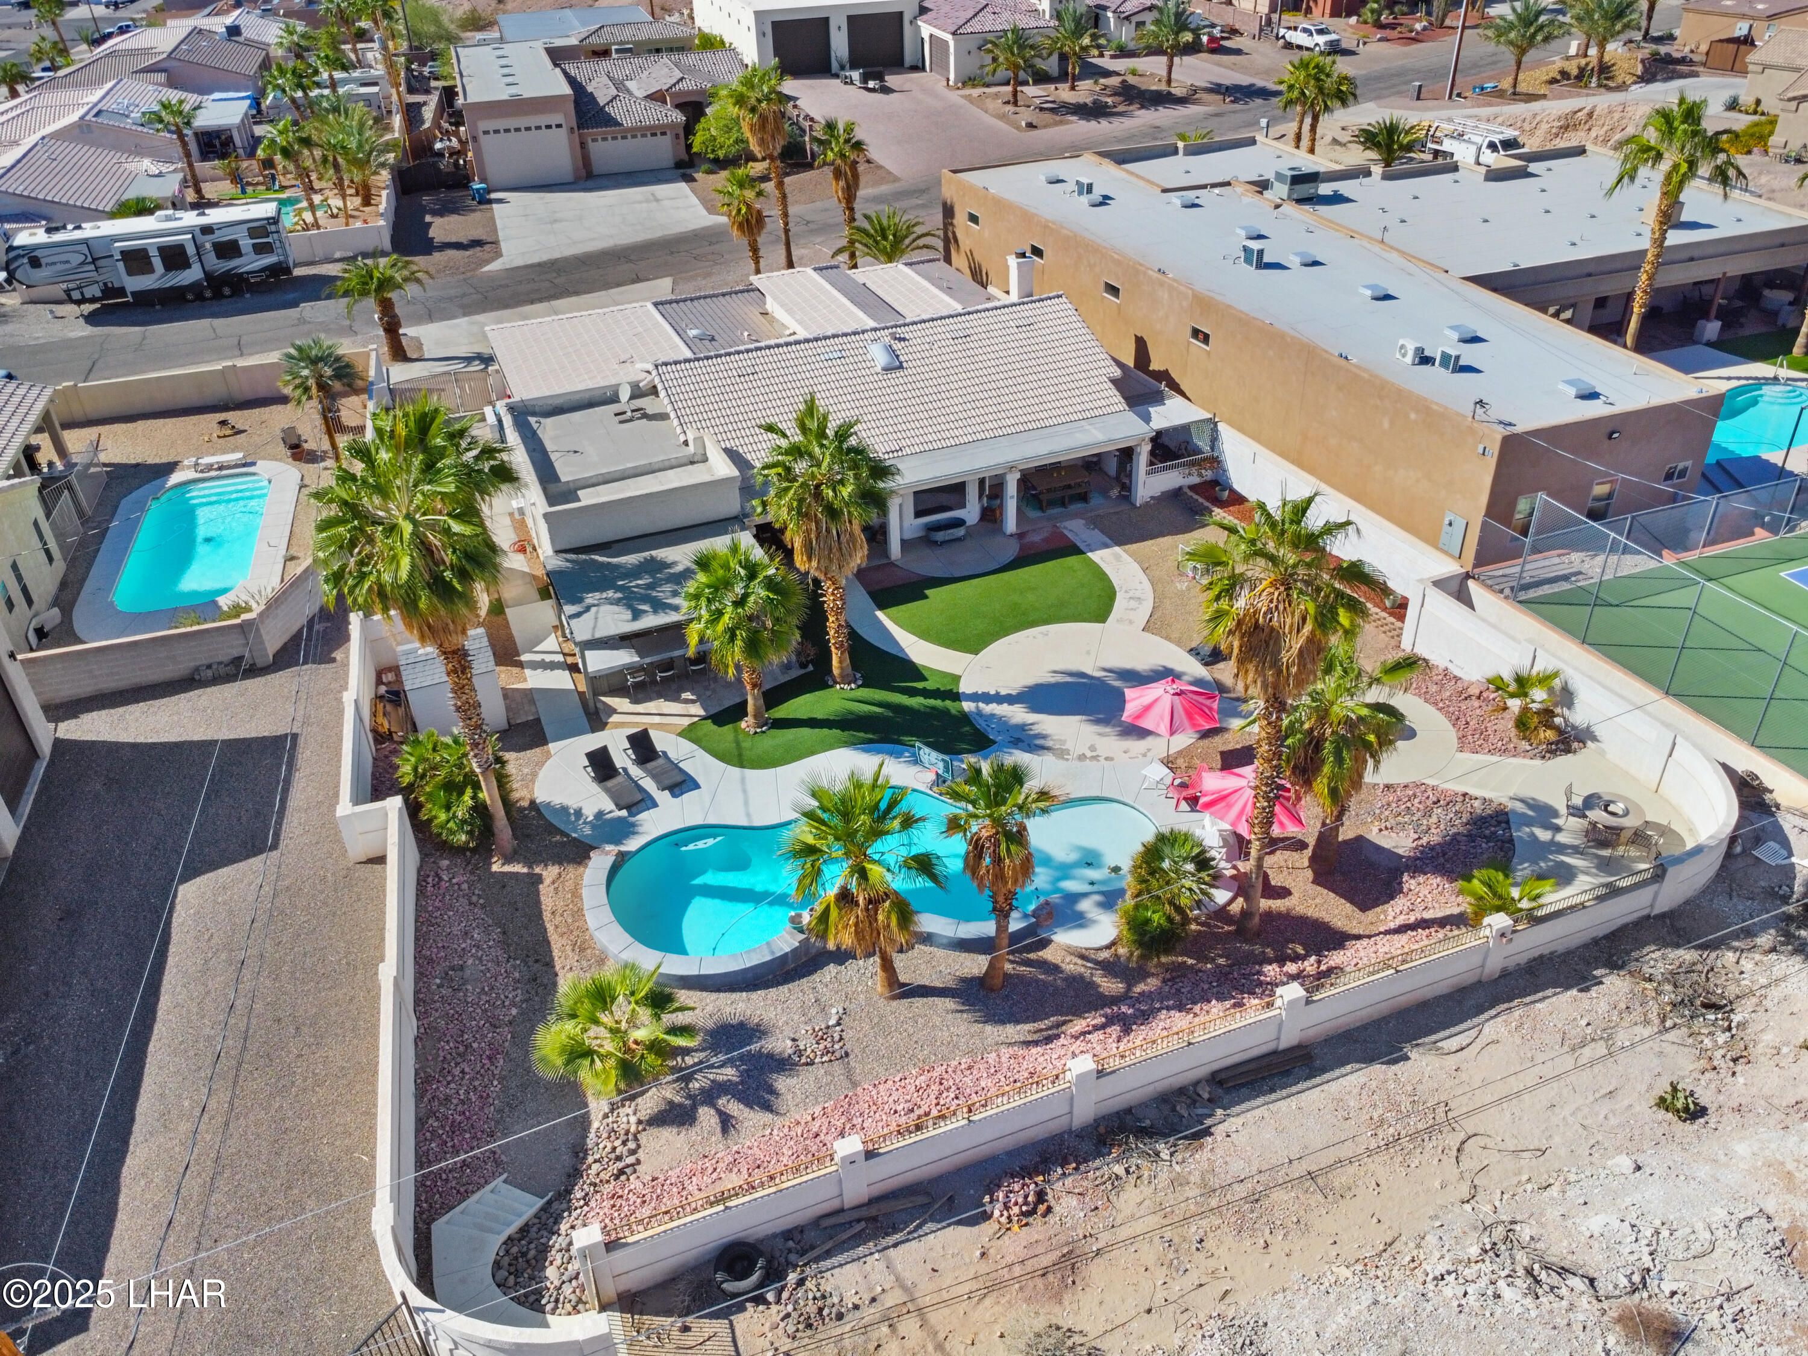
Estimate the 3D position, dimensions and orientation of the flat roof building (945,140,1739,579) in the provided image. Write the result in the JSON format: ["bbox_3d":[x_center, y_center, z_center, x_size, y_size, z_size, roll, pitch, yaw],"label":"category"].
[{"bbox_3d":[14.025,-16.727,55.643,8.900,4.600,42.200,-13,35,-16],"label":"flat roof building"}]

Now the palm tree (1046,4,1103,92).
[{"bbox_3d":[12.086,-44.688,89.329,4.500,5.240,4.500,2,32,7],"label":"palm tree"}]

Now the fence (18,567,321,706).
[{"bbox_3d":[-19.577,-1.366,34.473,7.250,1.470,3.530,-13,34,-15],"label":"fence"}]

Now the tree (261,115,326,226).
[{"bbox_3d":[-36.735,-30.580,76.259,3.000,6.400,3.000,-16,35,-19],"label":"tree"}]

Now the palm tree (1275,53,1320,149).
[{"bbox_3d":[24.028,-34.994,76.658,2.900,5.800,2.900,7,34,14],"label":"palm tree"}]

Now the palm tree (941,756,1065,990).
[{"bbox_3d":[1.732,3.814,22.457,2.100,4.900,2.100,0,33,4],"label":"palm tree"}]

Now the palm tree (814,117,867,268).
[{"bbox_3d":[-2.860,-23.094,60.550,2.800,6.960,2.800,-3,32,-1],"label":"palm tree"}]

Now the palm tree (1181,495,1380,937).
[{"bbox_3d":[7.150,1.222,23.843,3.500,10.000,3.500,-13,35,-16],"label":"palm tree"}]

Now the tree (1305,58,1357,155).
[{"bbox_3d":[25.243,-34.052,75.425,3.600,5.250,3.600,8,33,15],"label":"tree"}]

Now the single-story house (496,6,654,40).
[{"bbox_3d":[-31.138,-60.964,120.887,14.500,4.000,18.000,-13,35,-16],"label":"single-story house"}]

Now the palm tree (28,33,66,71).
[{"bbox_3d":[-83.346,-60.705,122.394,3.500,4.700,3.500,-13,35,-16],"label":"palm tree"}]

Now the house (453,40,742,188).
[{"bbox_3d":[-21.229,-41.054,90.033,20.300,5.800,24.000,-11,33,-14],"label":"house"}]

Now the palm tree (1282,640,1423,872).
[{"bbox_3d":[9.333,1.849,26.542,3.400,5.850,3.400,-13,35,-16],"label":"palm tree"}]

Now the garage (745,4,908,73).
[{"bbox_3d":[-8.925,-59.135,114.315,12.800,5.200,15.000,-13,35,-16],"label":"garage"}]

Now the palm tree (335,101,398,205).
[{"bbox_3d":[-33.758,-32.016,76.923,4.200,5.800,4.200,-13,35,-16],"label":"palm tree"}]

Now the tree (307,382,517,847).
[{"bbox_3d":[-8.679,-0.231,24.664,3.600,9.600,3.600,-15,35,-19],"label":"tree"}]

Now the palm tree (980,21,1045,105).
[{"bbox_3d":[7.853,-44.105,90.229,4.400,5.500,4.400,0,33,5],"label":"palm tree"}]

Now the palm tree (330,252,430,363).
[{"bbox_3d":[-23.167,-16.691,56.093,4.200,5.000,4.200,-13,35,-16],"label":"palm tree"}]

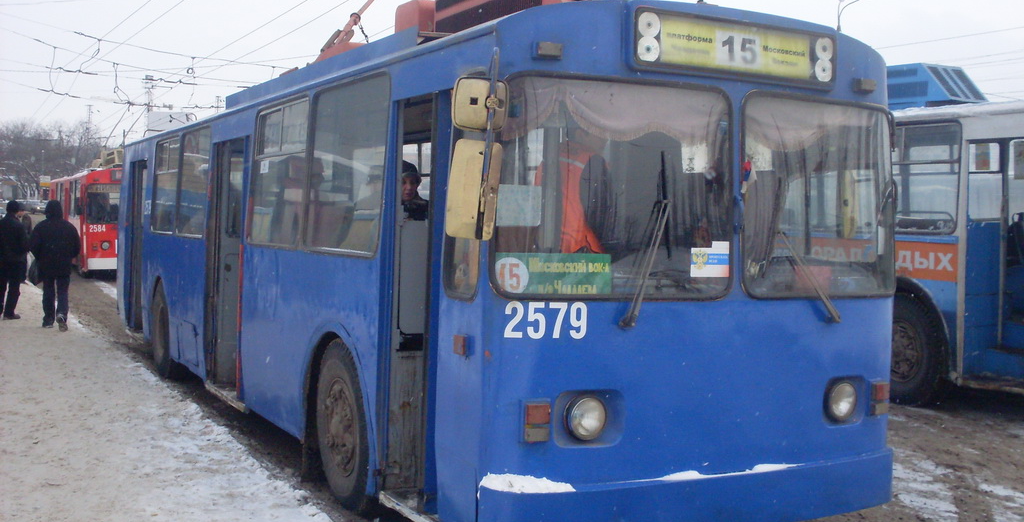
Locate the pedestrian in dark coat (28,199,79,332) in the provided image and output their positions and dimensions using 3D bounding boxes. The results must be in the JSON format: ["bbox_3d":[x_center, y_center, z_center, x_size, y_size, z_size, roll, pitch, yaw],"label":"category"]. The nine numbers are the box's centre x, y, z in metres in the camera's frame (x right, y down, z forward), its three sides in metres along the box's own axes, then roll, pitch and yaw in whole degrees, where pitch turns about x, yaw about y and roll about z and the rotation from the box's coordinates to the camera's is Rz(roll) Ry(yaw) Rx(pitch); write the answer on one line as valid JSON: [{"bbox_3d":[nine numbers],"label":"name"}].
[{"bbox_3d":[-6.223,0.048,15.300,0.660,1.750,0.450,1,2,-26],"label":"pedestrian in dark coat"}]

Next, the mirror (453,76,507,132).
[{"bbox_3d":[-0.129,-0.640,4.600,0.217,0.217,0.085,2,2,3],"label":"mirror"}]

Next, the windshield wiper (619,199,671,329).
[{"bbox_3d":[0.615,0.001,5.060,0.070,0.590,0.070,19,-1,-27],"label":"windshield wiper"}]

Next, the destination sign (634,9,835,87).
[{"bbox_3d":[1.069,-1.002,5.388,1.180,0.265,0.090,1,2,-27],"label":"destination sign"}]

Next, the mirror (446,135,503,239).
[{"bbox_3d":[-0.156,-0.297,4.600,0.200,0.410,0.080,5,2,3],"label":"mirror"}]

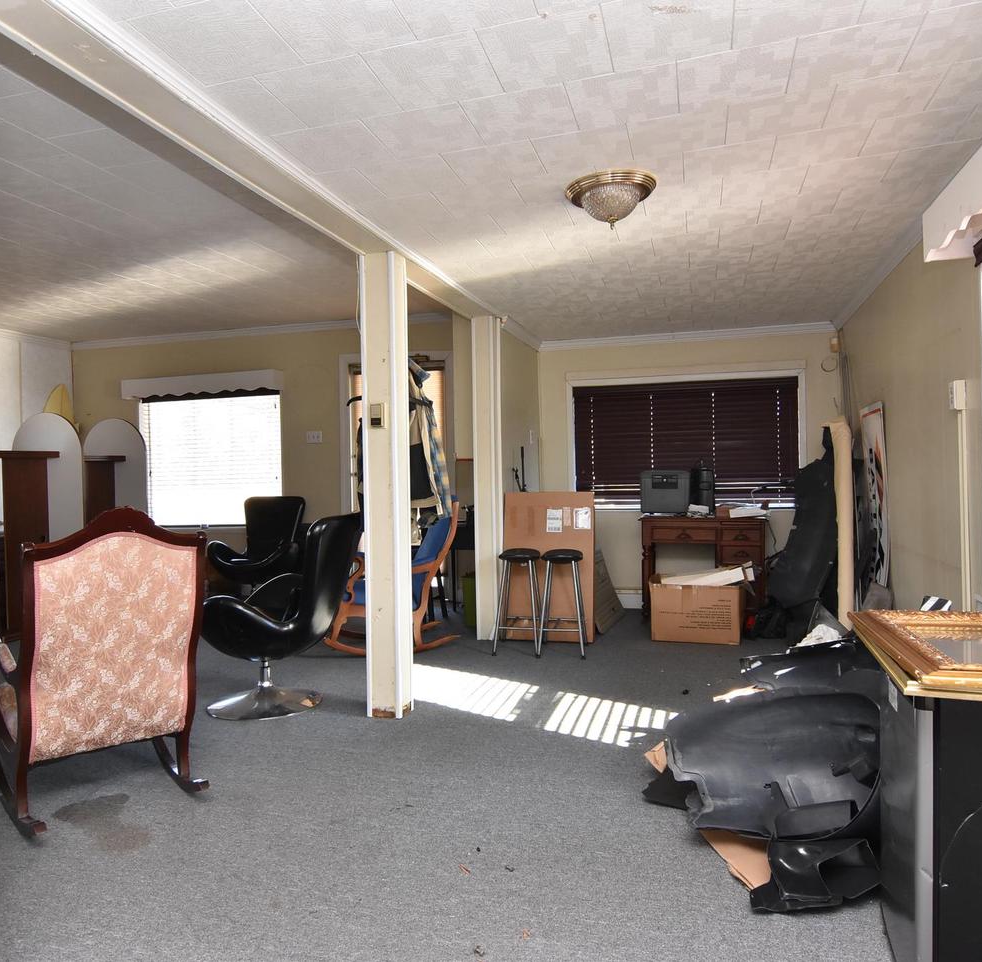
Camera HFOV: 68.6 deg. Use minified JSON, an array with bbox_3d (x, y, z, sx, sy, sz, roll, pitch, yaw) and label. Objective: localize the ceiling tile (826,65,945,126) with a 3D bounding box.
[{"bbox_3d":[1.193,-1.162,2.185,0.305,0.018,0.300,-2,0,15],"label":"ceiling tile"}]

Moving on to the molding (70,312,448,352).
[{"bbox_3d":[-1.801,-1.071,5.271,3.120,0.080,0.070,-1,1,16],"label":"molding"}]

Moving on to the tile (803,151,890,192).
[{"bbox_3d":[1.375,-1.182,2.776,0.305,0.015,0.305,-2,0,16],"label":"tile"}]

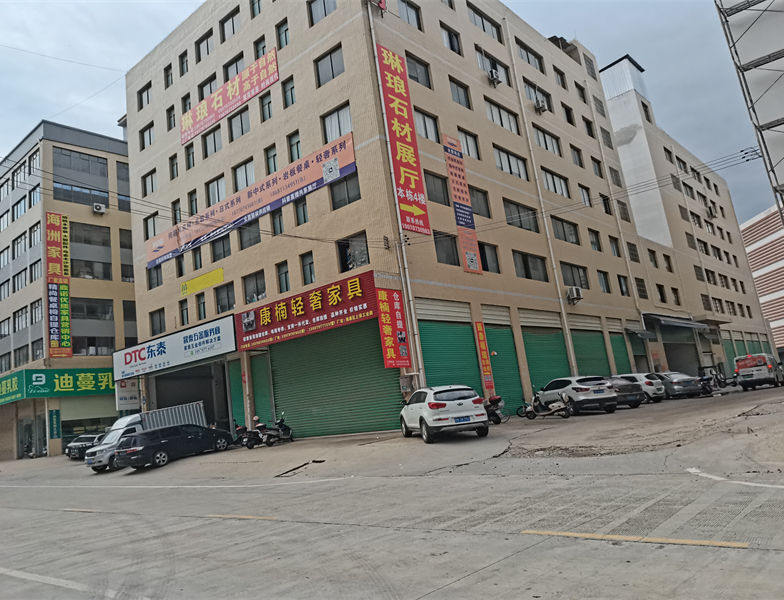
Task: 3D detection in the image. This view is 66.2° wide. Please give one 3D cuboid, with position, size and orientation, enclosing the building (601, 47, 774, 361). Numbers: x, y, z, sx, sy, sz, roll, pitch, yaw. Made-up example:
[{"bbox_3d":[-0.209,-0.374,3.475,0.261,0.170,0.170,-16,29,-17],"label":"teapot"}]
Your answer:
[{"bbox_3d":[31.887,-4.713,76.185,17.000,32.357,36.309,-17,-14,40],"label":"building"}]

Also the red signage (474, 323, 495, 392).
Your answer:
[{"bbox_3d":[4.340,2.565,27.825,0.060,3.150,0.650,-17,-14,39],"label":"red signage"}]

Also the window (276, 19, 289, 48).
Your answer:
[{"bbox_3d":[-5.832,-14.297,32.382,0.914,1.531,0.150,-16,-14,39],"label":"window"}]

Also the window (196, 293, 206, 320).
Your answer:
[{"bbox_3d":[-11.343,0.393,35.923,0.865,1.531,0.150,-16,-14,39],"label":"window"}]

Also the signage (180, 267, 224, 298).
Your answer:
[{"bbox_3d":[-11.399,-1.045,35.930,4.471,0.840,0.070,-16,-14,39],"label":"signage"}]

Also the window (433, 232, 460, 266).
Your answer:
[{"bbox_3d":[2.475,-2.292,27.613,0.200,1.520,1.800,-17,-14,39],"label":"window"}]

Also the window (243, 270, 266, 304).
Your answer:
[{"bbox_3d":[-7.167,-0.651,31.284,1.681,1.492,0.150,-17,-14,38],"label":"window"}]

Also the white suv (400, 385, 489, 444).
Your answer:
[{"bbox_3d":[1.520,3.470,18.950,1.855,1.640,4.440,-5,-9,-13],"label":"white suv"}]

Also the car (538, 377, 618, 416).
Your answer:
[{"bbox_3d":[8.051,4.267,26.586,1.830,1.600,4.380,-6,-11,-11],"label":"car"}]

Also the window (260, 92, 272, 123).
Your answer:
[{"bbox_3d":[-6.369,-9.902,30.910,0.909,1.463,0.200,-15,-13,38],"label":"window"}]

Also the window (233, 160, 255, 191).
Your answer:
[{"bbox_3d":[-7.772,-6.583,31.853,1.891,1.442,0.200,-15,-13,38],"label":"window"}]

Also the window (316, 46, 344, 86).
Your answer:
[{"bbox_3d":[-2.846,-10.865,28.032,1.871,1.474,0.200,-15,-13,38],"label":"window"}]

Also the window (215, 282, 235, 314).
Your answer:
[{"bbox_3d":[-8.770,-0.089,31.975,1.650,1.420,0.200,-16,-14,37],"label":"window"}]

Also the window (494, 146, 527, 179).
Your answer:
[{"bbox_3d":[6.926,-7.978,35.351,0.200,1.484,4.086,-15,-13,38],"label":"window"}]

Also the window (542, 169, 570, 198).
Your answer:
[{"bbox_3d":[10.823,-7.773,40.052,0.200,1.515,4.201,-15,-13,38],"label":"window"}]

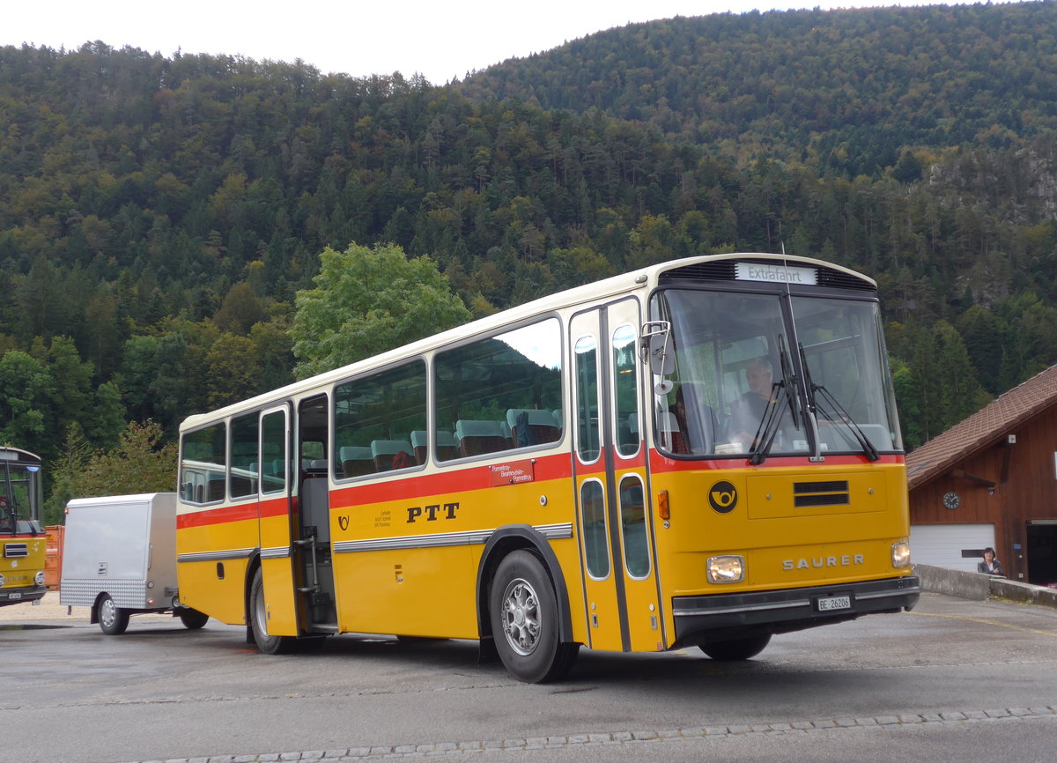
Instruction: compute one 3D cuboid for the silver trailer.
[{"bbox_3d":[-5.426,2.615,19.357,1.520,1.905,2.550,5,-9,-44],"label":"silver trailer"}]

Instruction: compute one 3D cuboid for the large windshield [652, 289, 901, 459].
[{"bbox_3d":[1.769,-0.033,9.384,2.120,1.160,0.380,1,-8,-34],"label":"large windshield"}]

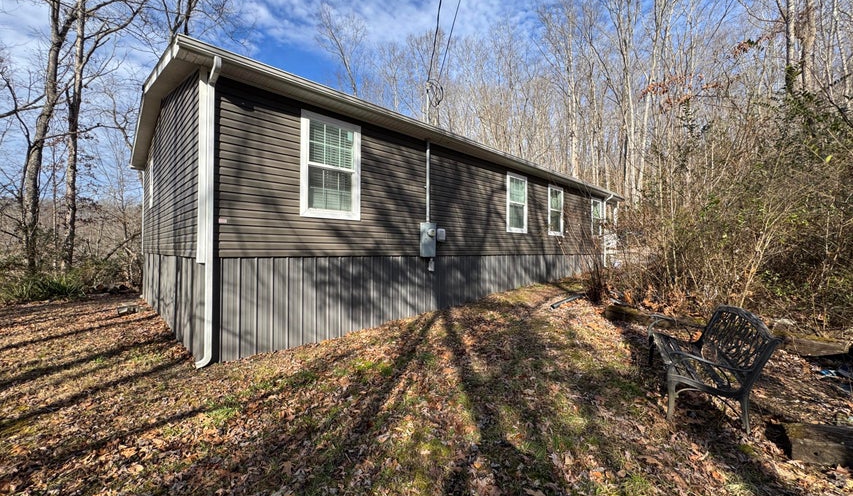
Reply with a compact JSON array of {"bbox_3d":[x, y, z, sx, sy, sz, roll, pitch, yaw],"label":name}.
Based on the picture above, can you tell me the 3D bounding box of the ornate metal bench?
[{"bbox_3d":[2.690,1.035,3.420,0.670,0.870,1.310,2,3,27],"label":"ornate metal bench"}]

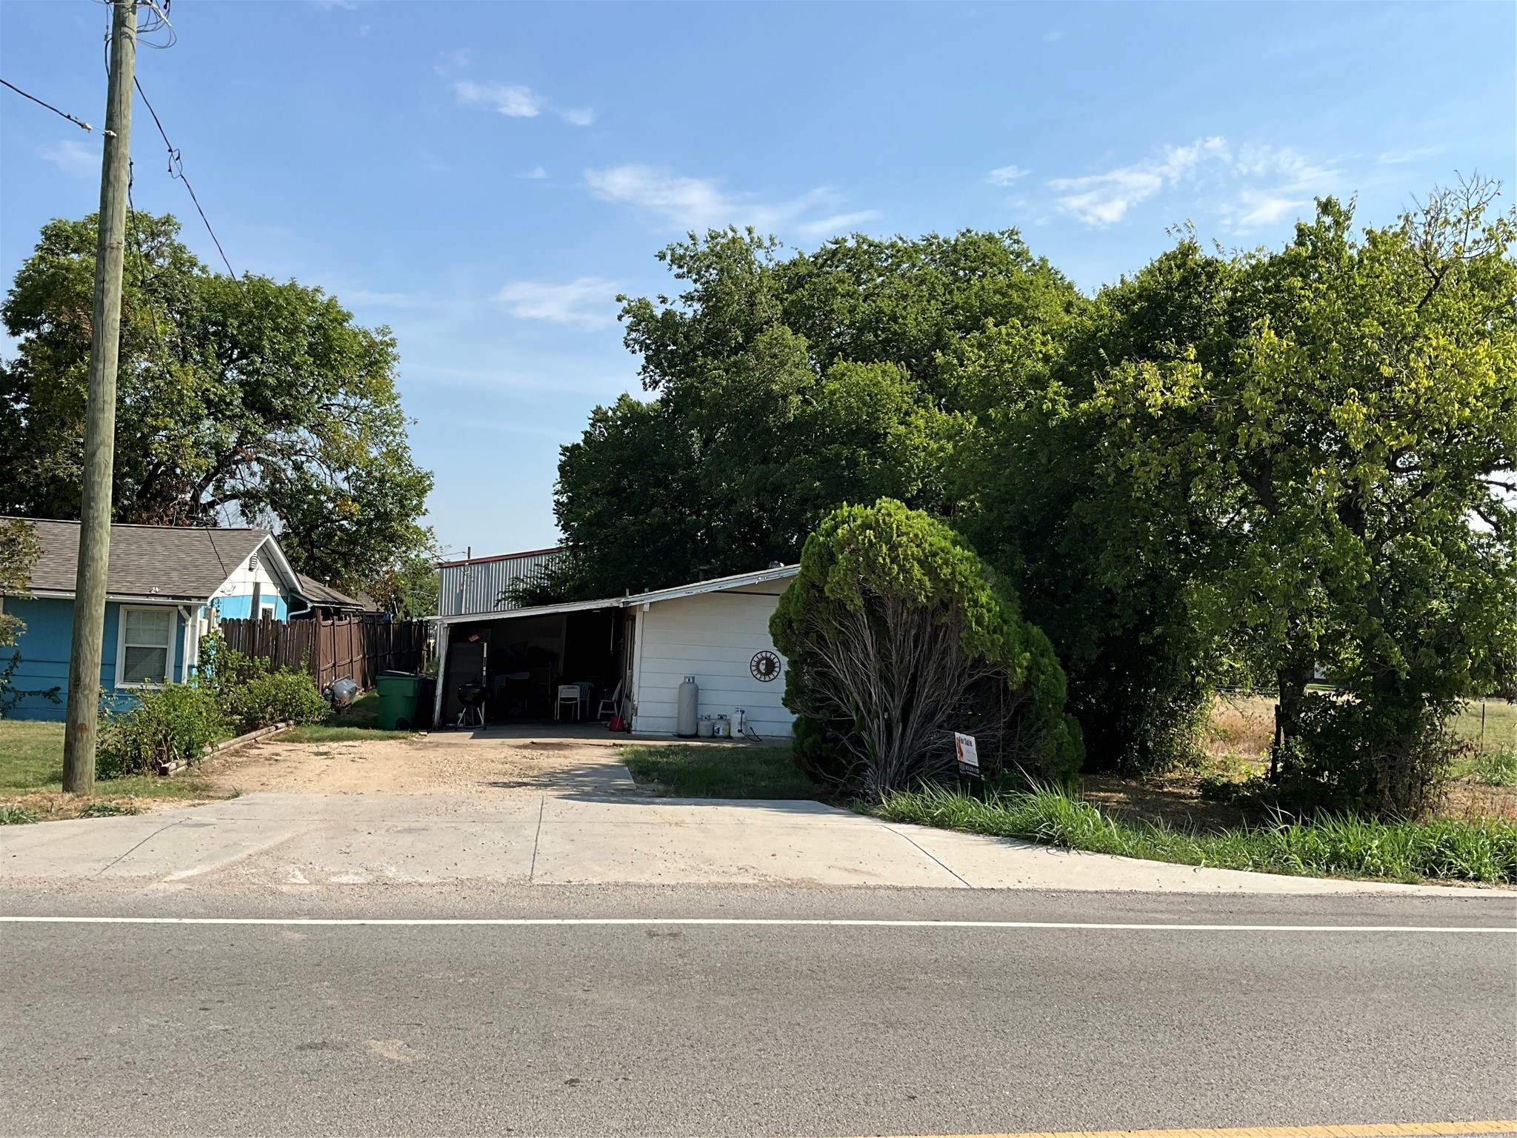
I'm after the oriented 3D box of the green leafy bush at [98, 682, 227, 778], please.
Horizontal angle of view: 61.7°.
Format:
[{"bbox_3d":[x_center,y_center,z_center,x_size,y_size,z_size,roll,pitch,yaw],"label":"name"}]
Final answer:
[{"bbox_3d":[-7.380,2.000,15.700,1.500,1.100,2.100,3,-5,-12],"label":"green leafy bush"}]

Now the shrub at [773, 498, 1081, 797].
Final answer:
[{"bbox_3d":[2.050,0.940,15.500,3.700,3.600,3.300,3,-5,-12],"label":"shrub"}]

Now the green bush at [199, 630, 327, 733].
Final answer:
[{"bbox_3d":[-8.700,1.980,22.200,2.200,1.750,2.100,3,-5,-12],"label":"green bush"}]

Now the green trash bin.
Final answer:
[{"bbox_3d":[-6.600,2.400,23.300,0.820,1.100,0.680,3,-5,-7],"label":"green trash bin"}]

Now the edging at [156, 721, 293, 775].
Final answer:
[{"bbox_3d":[-7.500,2.510,18.400,0.220,0.180,8.800,3,-5,-12],"label":"edging"}]

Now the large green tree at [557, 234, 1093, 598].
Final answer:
[{"bbox_3d":[1.500,-2.300,33.000,13.800,12.800,11.500,3,-5,-12],"label":"large green tree"}]

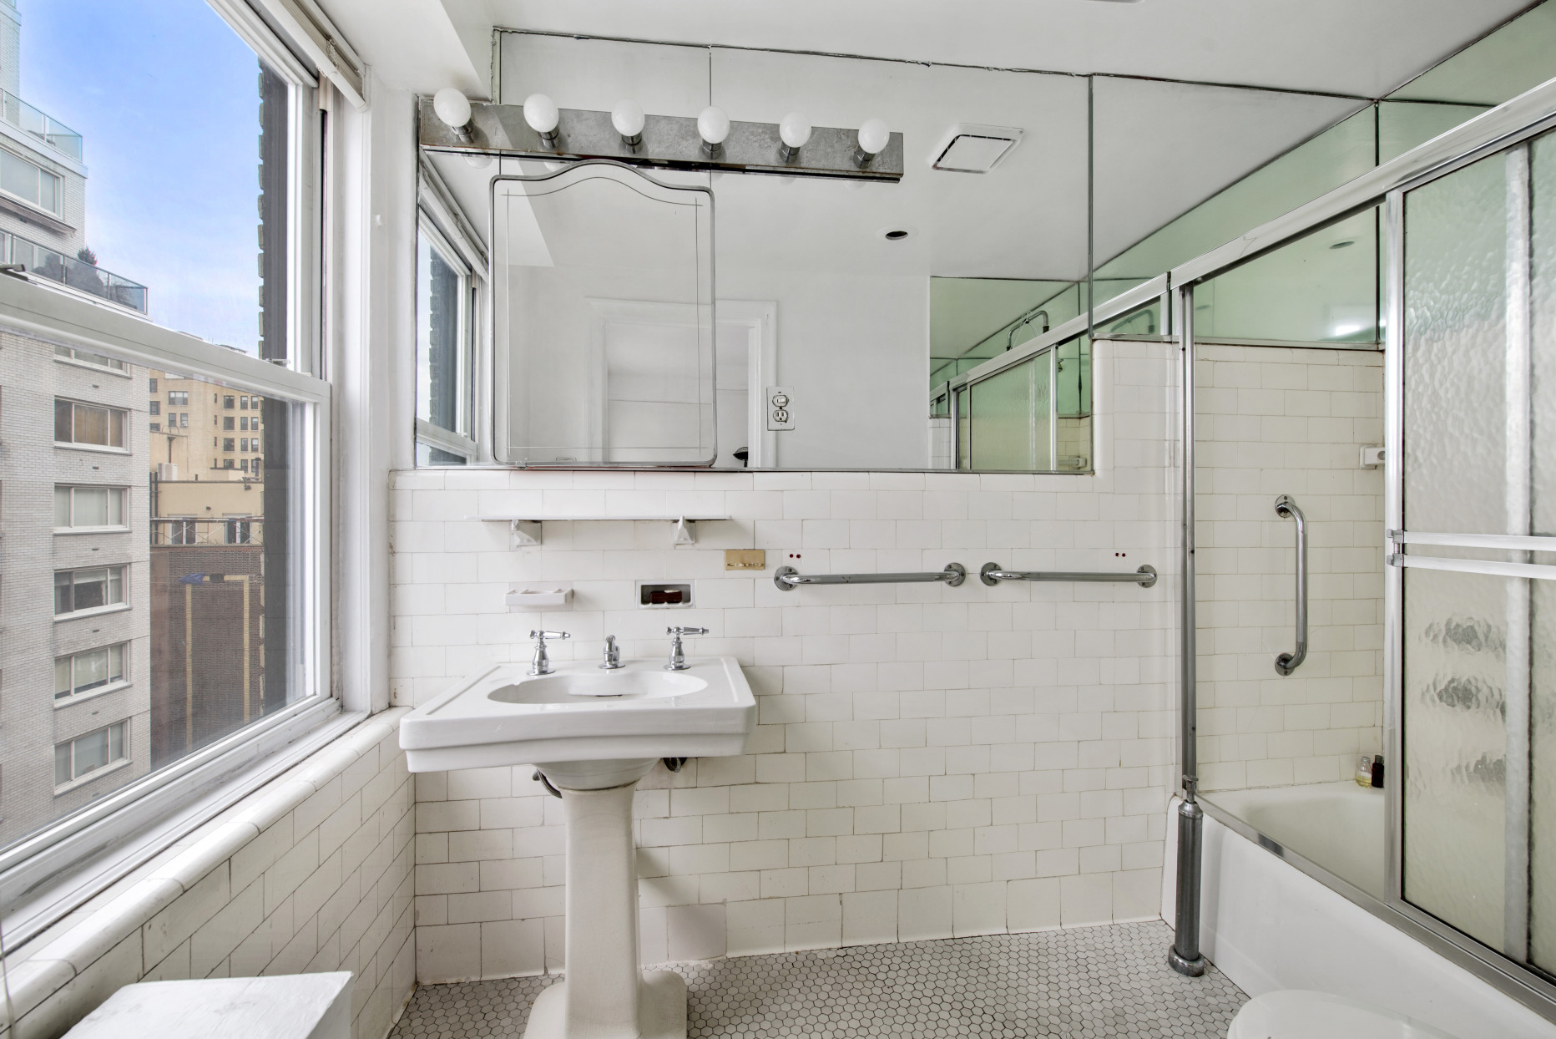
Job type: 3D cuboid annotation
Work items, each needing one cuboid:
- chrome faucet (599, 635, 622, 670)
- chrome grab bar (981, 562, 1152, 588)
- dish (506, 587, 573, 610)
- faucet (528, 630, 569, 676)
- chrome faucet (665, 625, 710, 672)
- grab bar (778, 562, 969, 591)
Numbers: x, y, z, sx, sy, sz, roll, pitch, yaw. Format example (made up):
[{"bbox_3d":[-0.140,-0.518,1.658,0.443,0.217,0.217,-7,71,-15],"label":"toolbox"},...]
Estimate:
[{"bbox_3d":[-0.401,0.320,1.564,0.062,0.080,0.080,0,1,-2],"label":"chrome faucet"},{"bbox_3d":[0.823,0.157,1.778,0.532,0.068,0.065,0,1,-7],"label":"chrome grab bar"},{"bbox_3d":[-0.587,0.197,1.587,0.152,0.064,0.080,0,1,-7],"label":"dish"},{"bbox_3d":[-0.535,0.310,1.518,0.104,0.102,0.062,0,1,-2],"label":"faucet"},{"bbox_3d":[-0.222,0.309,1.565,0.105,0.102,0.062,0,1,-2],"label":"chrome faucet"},{"bbox_3d":[0.257,0.154,1.704,0.530,0.068,0.065,0,1,-7],"label":"grab bar"}]

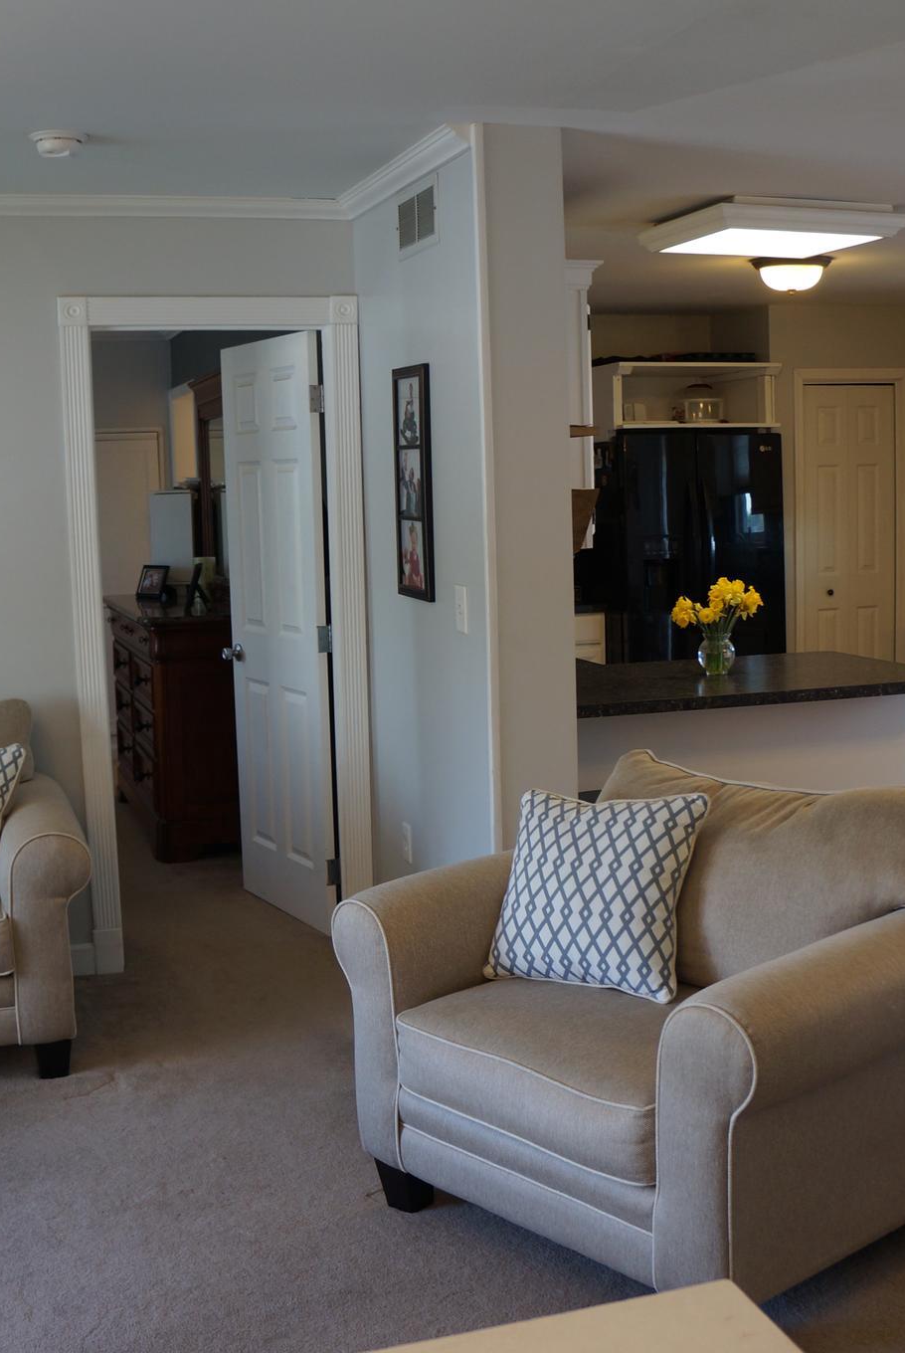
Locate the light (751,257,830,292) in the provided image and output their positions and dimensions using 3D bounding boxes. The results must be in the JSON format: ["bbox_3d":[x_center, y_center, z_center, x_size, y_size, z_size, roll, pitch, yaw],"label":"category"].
[{"bbox_3d":[1.333,-1.570,5.986,0.340,0.150,0.340,-4,8,-20],"label":"light"}]

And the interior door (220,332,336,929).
[{"bbox_3d":[-0.637,-0.160,5.396,0.040,2.030,0.750,-6,9,-30],"label":"interior door"}]

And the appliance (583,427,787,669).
[{"bbox_3d":[1.186,-0.406,8.291,0.900,1.789,0.850,-4,7,-17],"label":"appliance"}]

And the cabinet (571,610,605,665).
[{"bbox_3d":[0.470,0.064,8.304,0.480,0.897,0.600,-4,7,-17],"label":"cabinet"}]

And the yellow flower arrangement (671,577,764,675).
[{"bbox_3d":[0.893,-0.176,5.147,0.315,0.320,0.290,-2,7,0],"label":"yellow flower arrangement"}]

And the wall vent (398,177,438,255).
[{"bbox_3d":[-0.103,-1.277,4.263,0.020,0.180,0.395,-4,7,-17],"label":"wall vent"}]

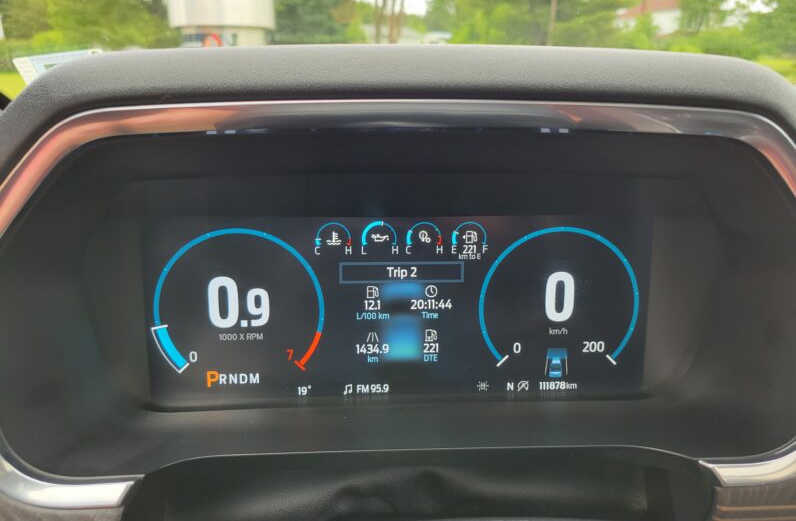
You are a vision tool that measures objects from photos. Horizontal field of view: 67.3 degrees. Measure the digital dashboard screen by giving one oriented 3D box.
[{"bbox_3d":[0.003,0.027,0.354,0.290,0.110,0.020,0,9,-3],"label":"digital dashboard screen"}]

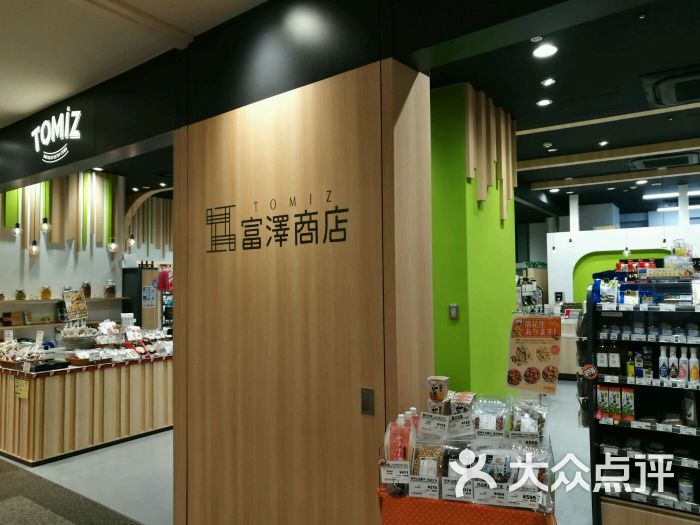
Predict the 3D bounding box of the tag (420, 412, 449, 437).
[{"bbox_3d":[0.319,0.609,2.060,0.103,0.078,0.006,5,-16,20],"label":"tag"}]

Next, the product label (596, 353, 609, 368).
[{"bbox_3d":[1.494,0.577,3.223,0.063,0.082,0.012,-3,-3,38],"label":"product label"}]

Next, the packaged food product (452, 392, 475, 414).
[{"bbox_3d":[0.439,0.572,2.130,0.078,0.088,0.078,-2,5,22],"label":"packaged food product"}]

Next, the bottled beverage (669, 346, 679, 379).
[{"bbox_3d":[1.735,0.544,2.927,0.050,0.188,0.050,-3,-3,37],"label":"bottled beverage"}]

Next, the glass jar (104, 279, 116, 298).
[{"bbox_3d":[-3.027,0.329,6.900,0.135,0.250,0.135,-1,-3,0],"label":"glass jar"}]

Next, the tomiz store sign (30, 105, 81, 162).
[{"bbox_3d":[-2.536,-1.068,4.643,0.933,0.426,0.050,-3,-3,38],"label":"tomiz store sign"}]

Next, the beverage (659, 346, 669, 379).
[{"bbox_3d":[1.699,0.548,2.954,0.050,0.187,0.050,-3,-3,37],"label":"beverage"}]

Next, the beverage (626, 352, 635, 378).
[{"bbox_3d":[1.629,0.598,3.160,0.046,0.168,0.046,-3,-3,38],"label":"beverage"}]

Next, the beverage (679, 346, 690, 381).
[{"bbox_3d":[1.839,0.564,2.999,0.052,0.198,0.052,-3,-3,38],"label":"beverage"}]

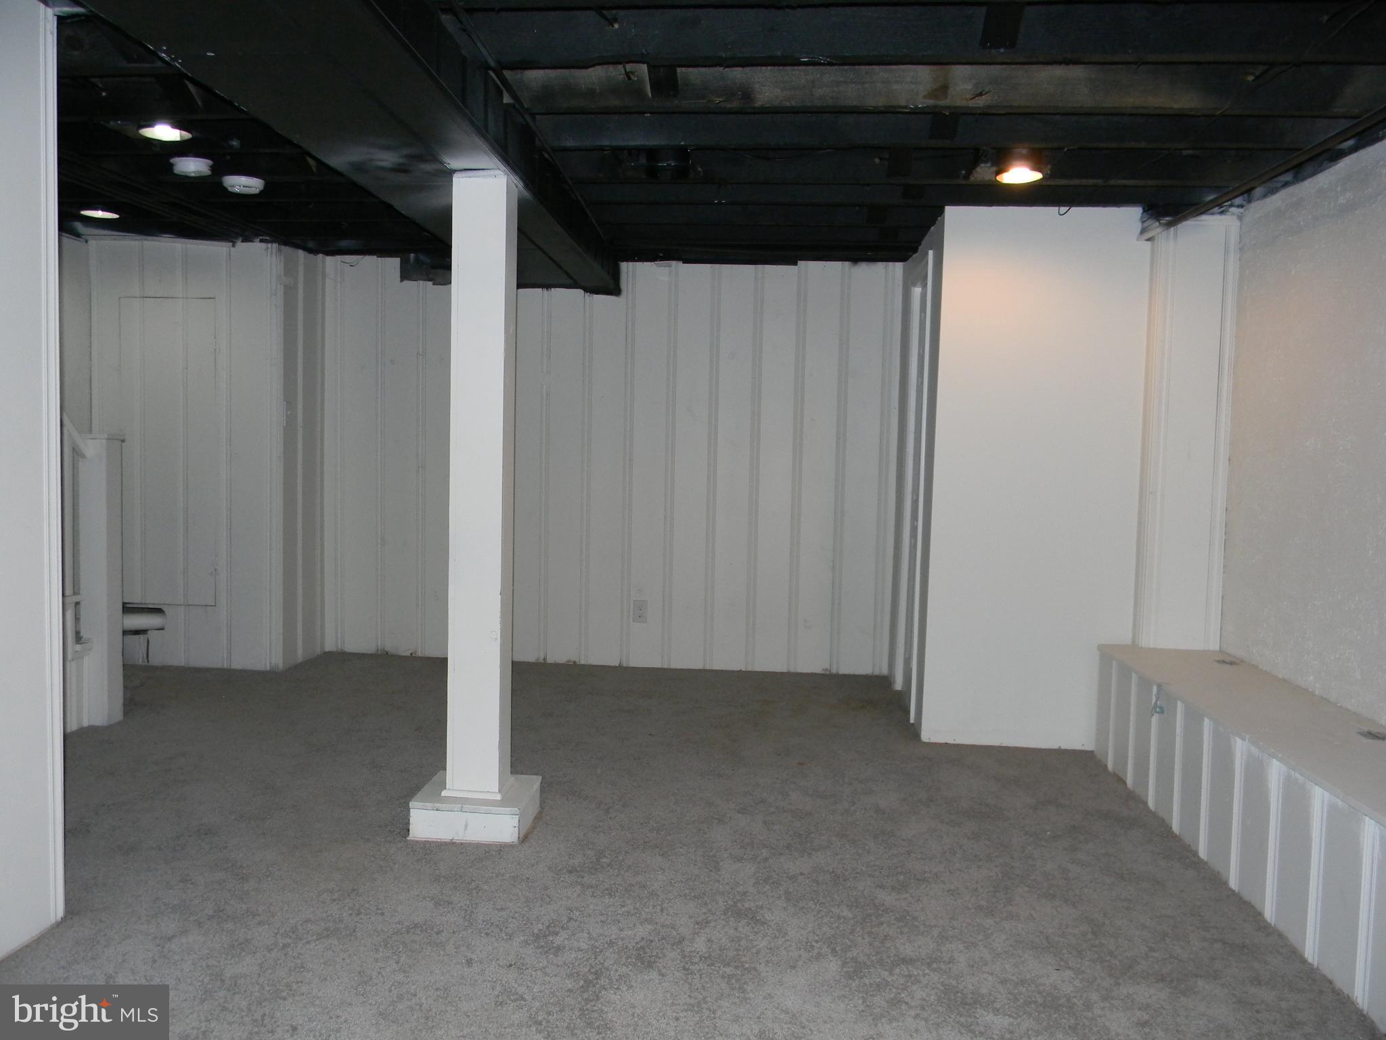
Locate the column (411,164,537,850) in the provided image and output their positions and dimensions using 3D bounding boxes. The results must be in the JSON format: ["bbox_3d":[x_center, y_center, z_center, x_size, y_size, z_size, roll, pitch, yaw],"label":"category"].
[{"bbox_3d":[-0.585,-0.042,3.129,0.305,1.806,0.305,2,3,5],"label":"column"}]

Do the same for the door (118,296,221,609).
[{"bbox_3d":[-2.473,-0.319,5.310,0.470,1.445,0.040,2,3,5],"label":"door"}]

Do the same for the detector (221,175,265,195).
[{"bbox_3d":[-1.594,-1.181,3.977,0.145,0.042,0.145,2,3,5],"label":"detector"}]

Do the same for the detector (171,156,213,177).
[{"bbox_3d":[-1.642,-1.153,3.672,0.135,0.040,0.135,2,3,5],"label":"detector"}]

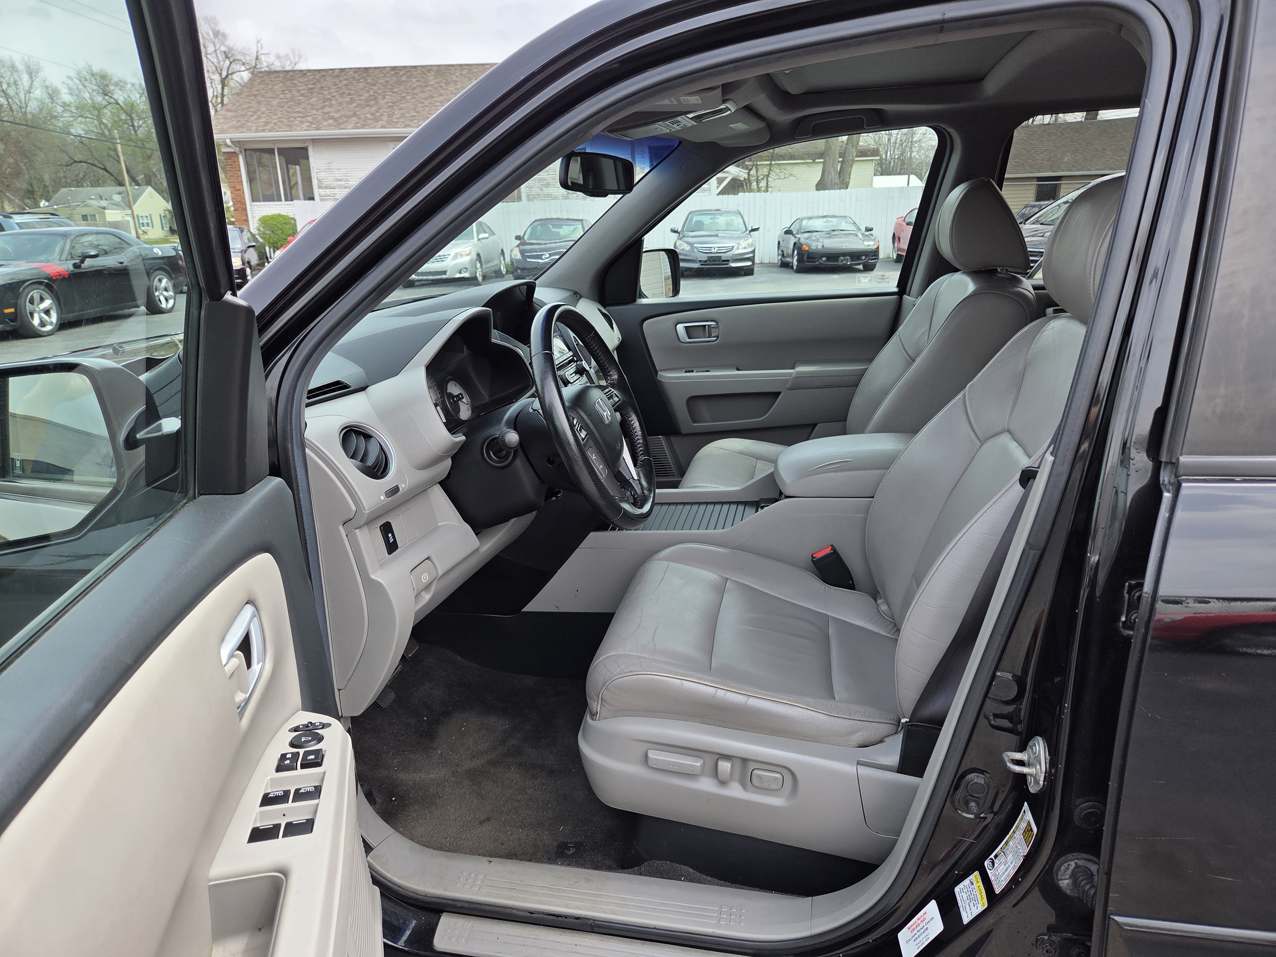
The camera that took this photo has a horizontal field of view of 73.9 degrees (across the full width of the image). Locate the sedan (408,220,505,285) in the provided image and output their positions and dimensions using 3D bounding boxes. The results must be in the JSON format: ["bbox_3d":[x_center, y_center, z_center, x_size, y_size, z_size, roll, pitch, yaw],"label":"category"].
[{"bbox_3d":[-4.190,-5.300,19.620,1.820,1.465,4.810,-1,17,2],"label":"sedan"}]

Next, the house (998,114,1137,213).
[{"bbox_3d":[16.993,-10.922,31.016,10.500,4.500,8.200,7,19,24],"label":"house"}]

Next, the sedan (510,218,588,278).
[{"bbox_3d":[-1.850,-5.640,20.750,1.790,1.460,4.780,0,17,5],"label":"sedan"}]

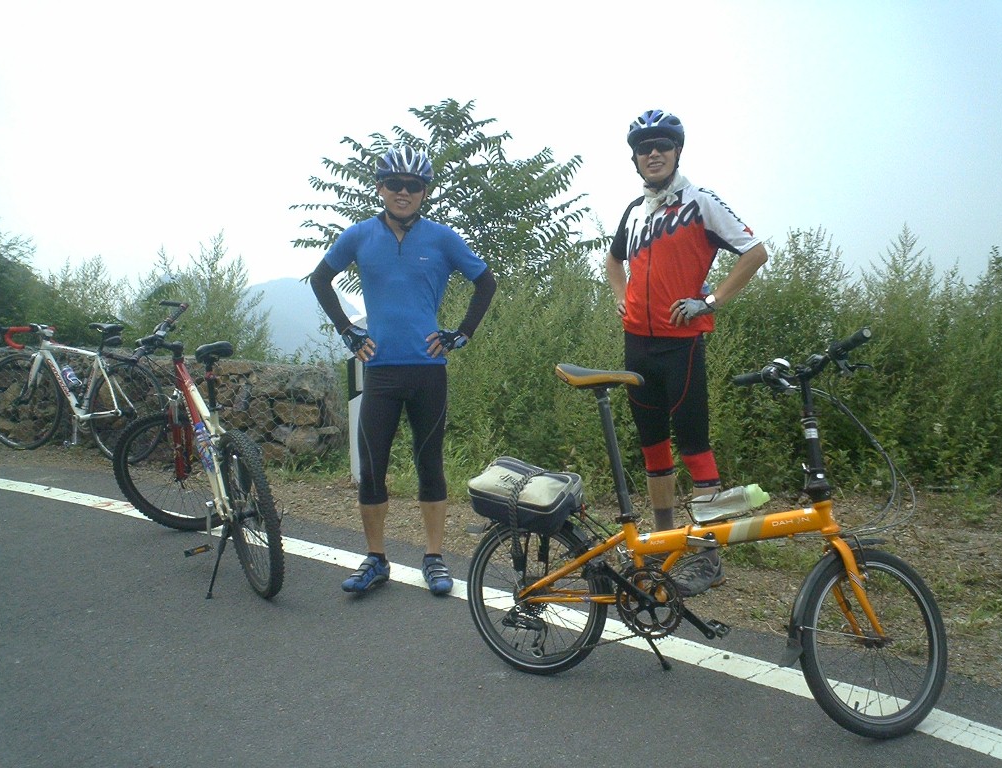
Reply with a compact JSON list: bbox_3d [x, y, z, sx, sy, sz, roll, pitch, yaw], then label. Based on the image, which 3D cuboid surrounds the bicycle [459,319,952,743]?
[{"bbox_3d":[0.532,0.394,3.053,1.440,1.075,0.440,1,3,27],"label":"bicycle"}]

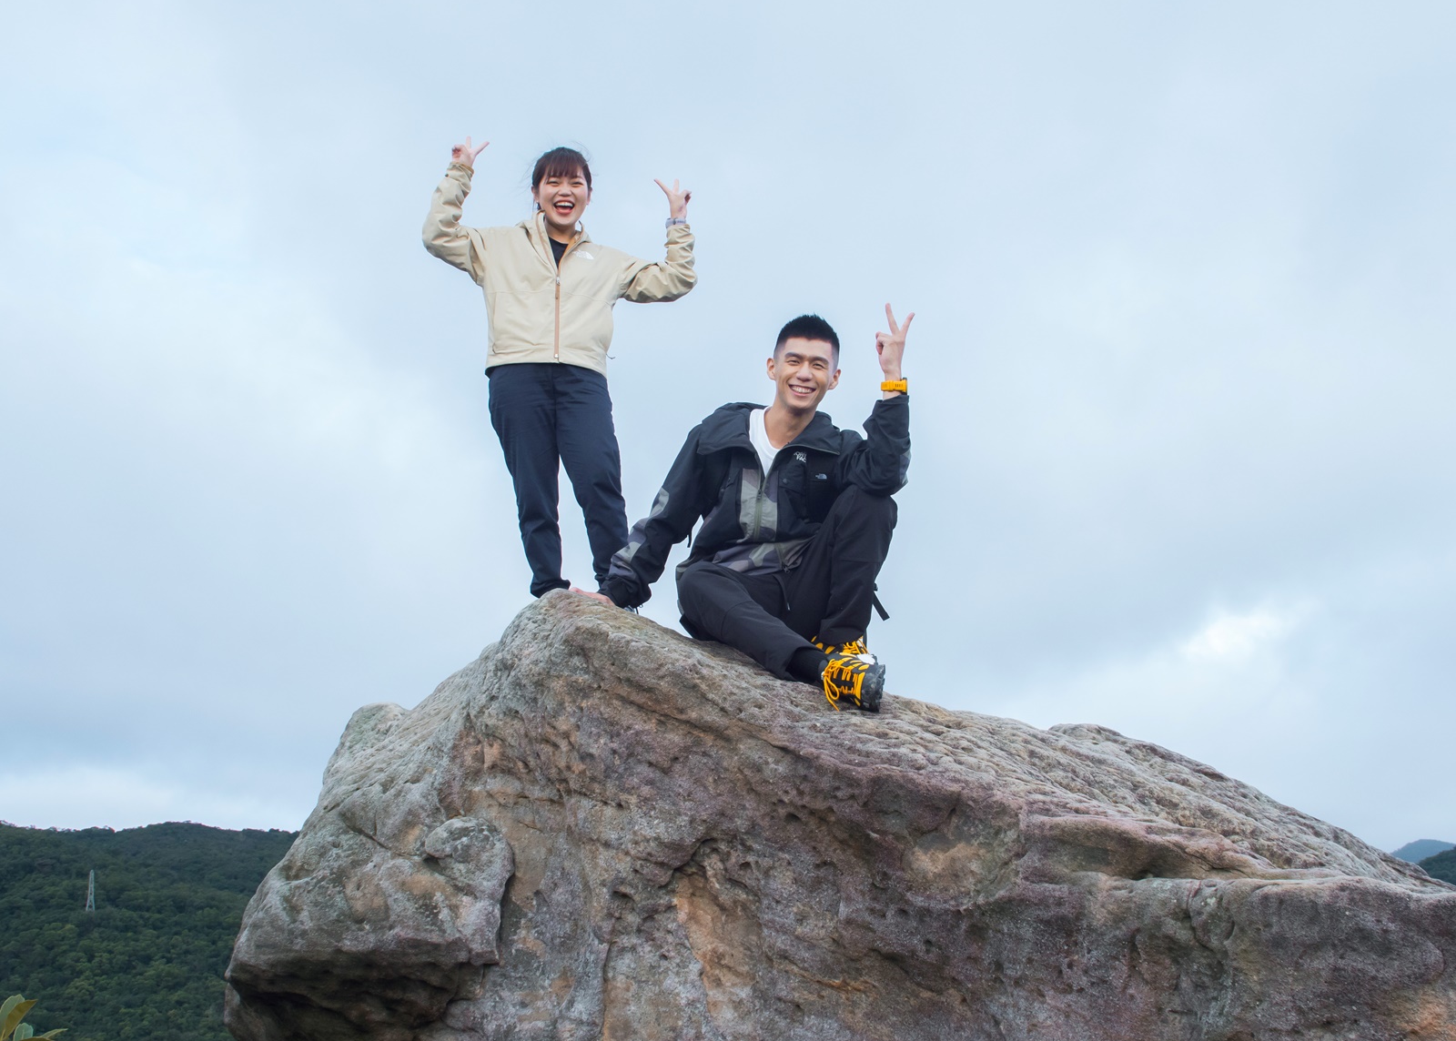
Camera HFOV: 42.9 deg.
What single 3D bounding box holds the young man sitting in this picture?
[{"bbox_3d":[0.040,-0.010,4.820,0.870,1.050,0.750,2,-12,-8],"label":"young man sitting"}]

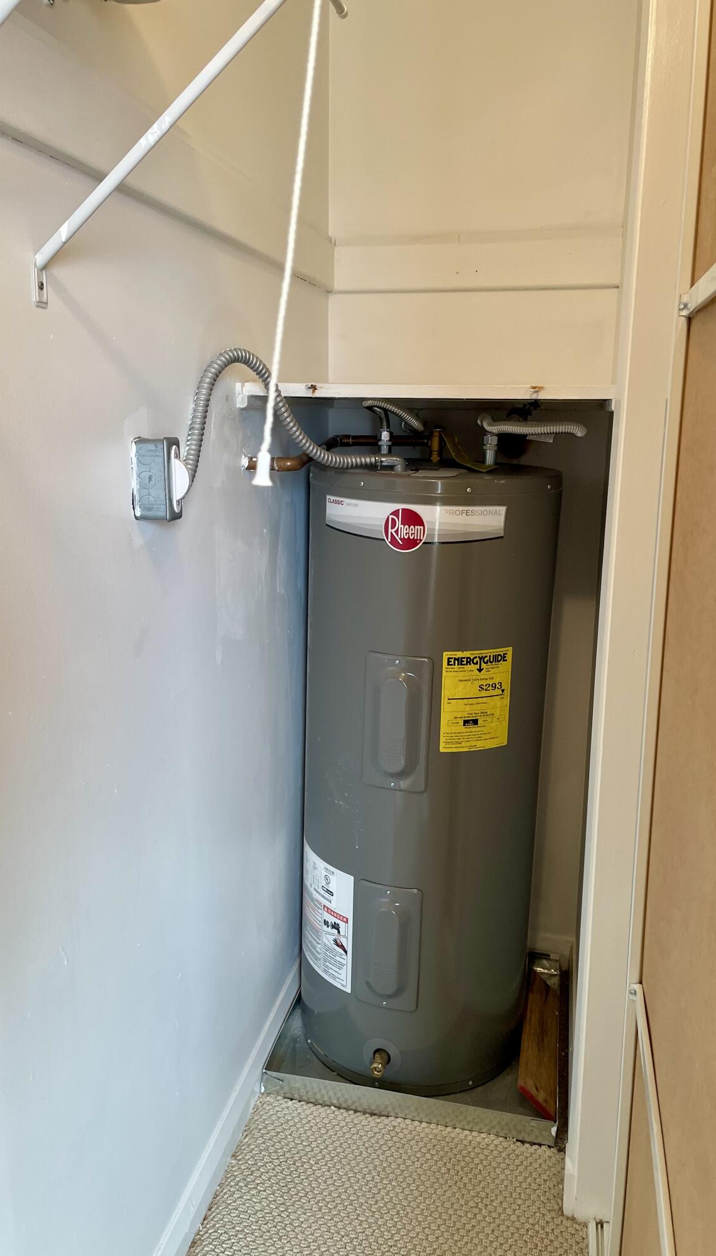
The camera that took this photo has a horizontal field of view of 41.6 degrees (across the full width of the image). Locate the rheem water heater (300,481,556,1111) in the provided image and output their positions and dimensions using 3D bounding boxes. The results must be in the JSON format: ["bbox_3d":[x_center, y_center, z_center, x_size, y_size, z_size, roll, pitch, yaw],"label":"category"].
[{"bbox_3d":[0.135,0.280,1.980,0.490,1.230,0.495,5,13,16],"label":"rheem water heater"}]

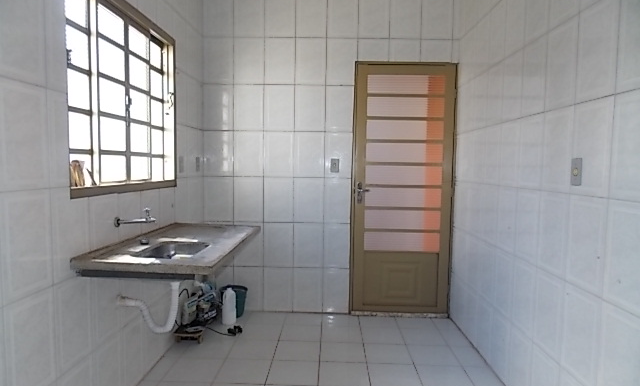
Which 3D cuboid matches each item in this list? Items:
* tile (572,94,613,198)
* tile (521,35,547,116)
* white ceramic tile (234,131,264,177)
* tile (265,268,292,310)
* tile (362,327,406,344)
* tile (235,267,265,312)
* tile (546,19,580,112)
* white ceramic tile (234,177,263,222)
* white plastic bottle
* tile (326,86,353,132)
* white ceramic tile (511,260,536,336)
[{"bbox_3d":[1.105,-0.180,1.725,0.010,0.385,0.257,1,4,1],"label":"tile"},{"bbox_3d":[1.132,-0.609,2.247,0.010,0.391,0.264,1,4,1],"label":"tile"},{"bbox_3d":[-0.619,-0.339,3.688,0.264,0.394,0.010,1,4,2],"label":"white ceramic tile"},{"bbox_3d":[-0.360,0.822,3.654,0.254,0.380,0.014,1,4,1],"label":"tile"},{"bbox_3d":[0.471,1.088,3.221,0.305,0.010,0.305,1,4,2],"label":"tile"},{"bbox_3d":[-0.617,0.818,3.659,0.254,0.380,0.014,1,4,1],"label":"tile"},{"bbox_3d":[1.137,-0.596,1.998,0.010,0.394,0.264,1,4,1],"label":"tile"},{"bbox_3d":[-0.608,0.057,3.643,0.257,0.385,0.010,1,4,2],"label":"white ceramic tile"},{"bbox_3d":[-0.718,0.897,3.382,0.112,0.278,0.112,1,4,1],"label":"white plastic bottle"},{"bbox_3d":[0.170,-0.702,3.572,0.236,0.385,0.010,1,4,2],"label":"tile"},{"bbox_3d":[1.102,0.562,2.291,0.010,0.385,0.256,1,4,1],"label":"white ceramic tile"}]

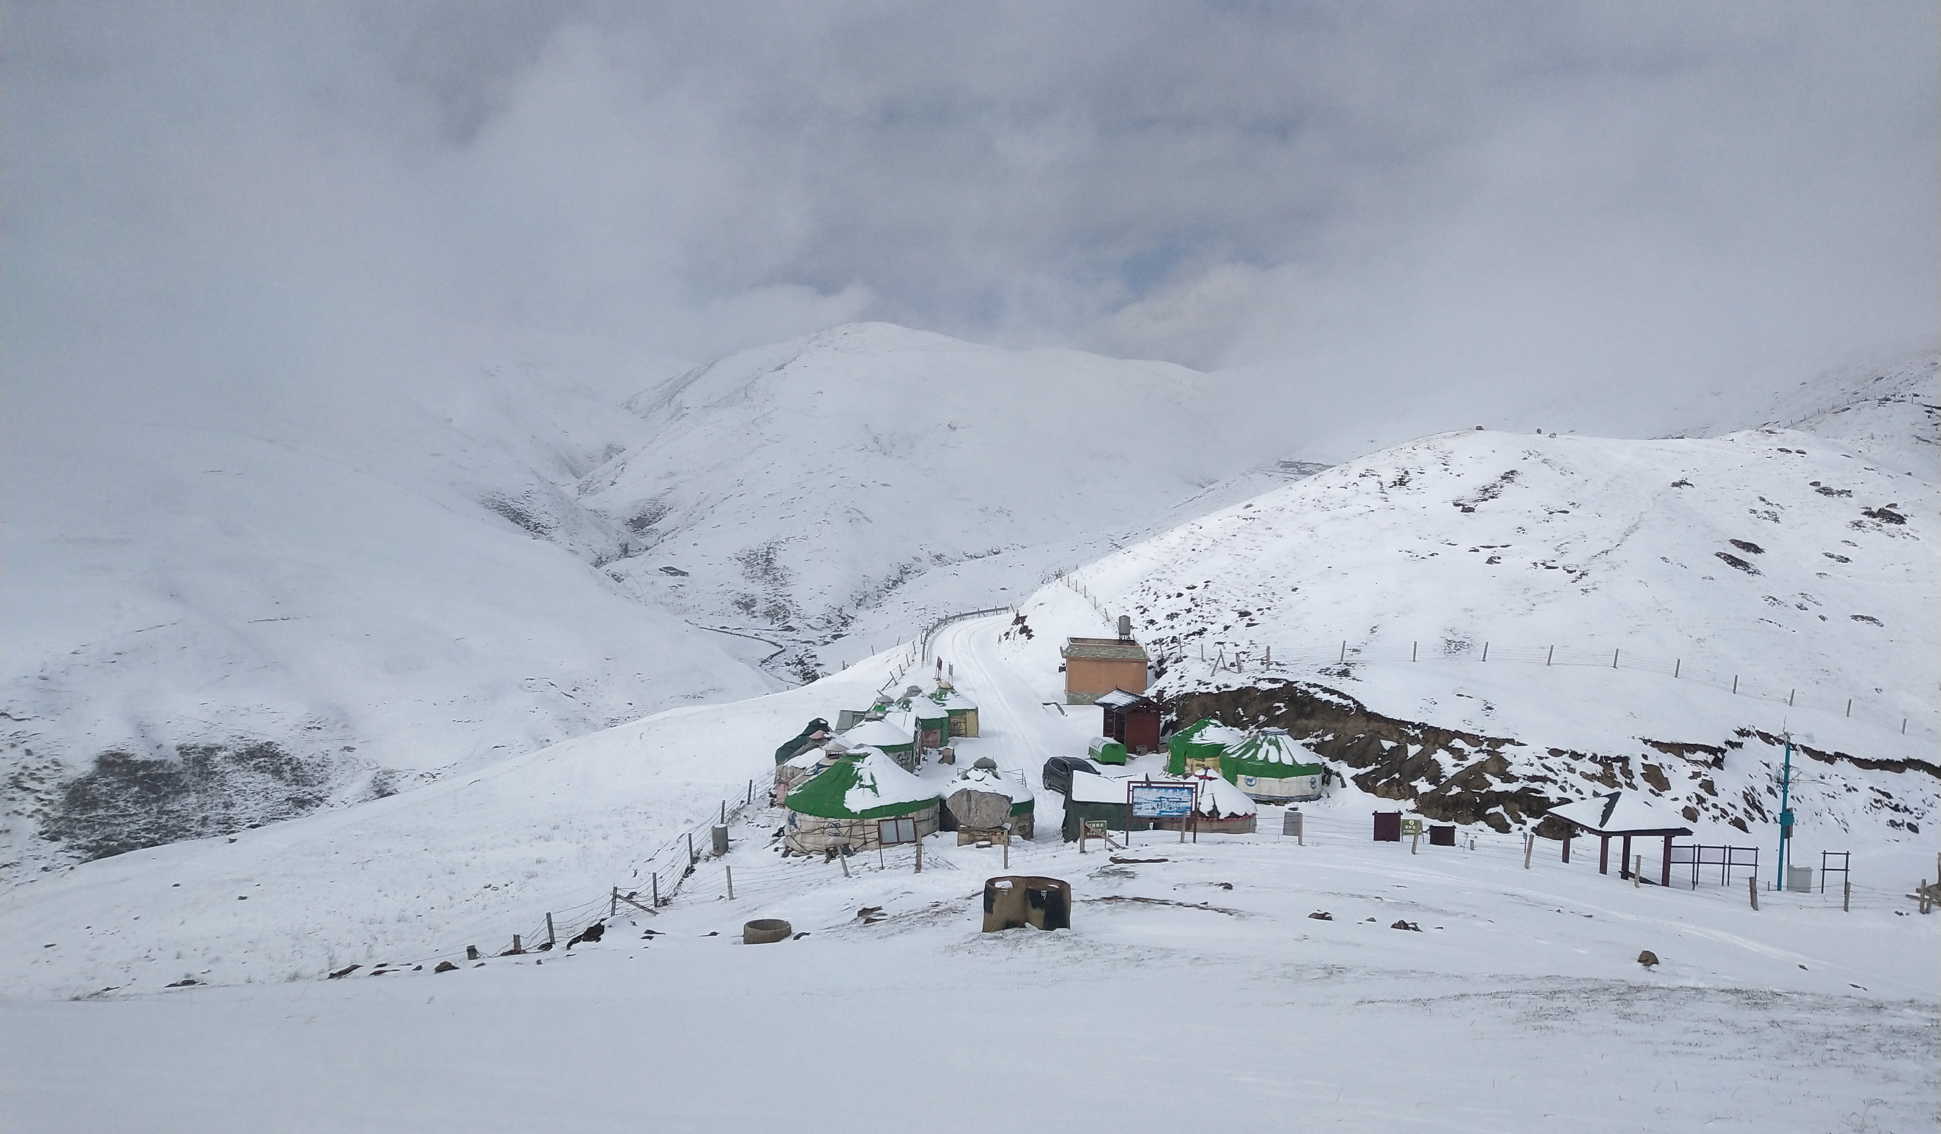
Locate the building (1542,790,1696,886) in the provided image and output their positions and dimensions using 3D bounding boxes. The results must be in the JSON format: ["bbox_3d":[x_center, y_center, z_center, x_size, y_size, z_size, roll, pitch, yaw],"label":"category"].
[{"bbox_3d":[25.851,10.540,67.000,3.950,3.130,3.950,0,4,-11],"label":"building"}]

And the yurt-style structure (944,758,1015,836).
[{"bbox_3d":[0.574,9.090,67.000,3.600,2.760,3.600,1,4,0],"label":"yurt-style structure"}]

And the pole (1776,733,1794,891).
[{"bbox_3d":[31.466,9.551,65.000,0.500,5.890,0.500,1,4,0],"label":"pole"}]

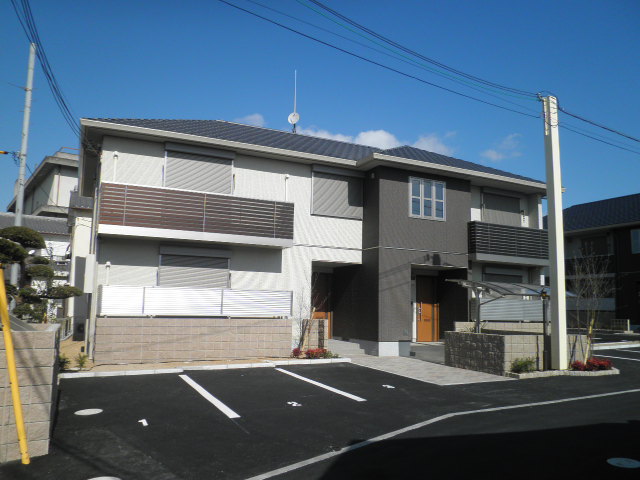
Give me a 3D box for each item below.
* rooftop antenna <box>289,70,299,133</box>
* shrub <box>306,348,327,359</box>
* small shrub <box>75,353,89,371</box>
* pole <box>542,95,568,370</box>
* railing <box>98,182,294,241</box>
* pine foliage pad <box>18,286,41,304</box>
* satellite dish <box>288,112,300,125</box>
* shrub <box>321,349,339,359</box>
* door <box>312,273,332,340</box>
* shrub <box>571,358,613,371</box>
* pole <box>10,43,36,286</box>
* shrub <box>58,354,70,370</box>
[{"bbox_3d":[-1.044,-5.684,19.725,0.470,2.693,0.450,-1,-7,15],"label":"rooftop antenna"},{"bbox_3d":[-0.108,3.021,12.795,0.460,0.230,0.360,5,-8,-26],"label":"shrub"},{"bbox_3d":[-5.298,2.697,10.679,0.270,0.360,0.270,5,-8,-26],"label":"small shrub"},{"bbox_3d":[5.929,-0.267,12.132,0.260,6.930,0.240,5,-8,-26],"label":"pole"},{"bbox_3d":[-3.017,-0.712,12.696,5.050,1.060,0.100,5,-8,-26],"label":"railing"},{"bbox_3d":[-7.247,1.385,12.000,0.480,0.420,0.460,4,-8,-24],"label":"pine foliage pad"},{"bbox_3d":[-1.021,-4.826,19.095,0.460,0.470,0.300,0,-7,12],"label":"satellite dish"},{"bbox_3d":[0.268,3.203,13.567,0.440,0.280,0.380,5,-8,-26],"label":"shrub"},{"bbox_3d":[-0.004,2.323,16.917,0.950,2.320,0.080,5,-8,-26],"label":"door"},{"bbox_3d":[6.659,3.076,11.820,0.970,0.250,0.400,5,-8,-26],"label":"shrub"},{"bbox_3d":[-10.184,-1.771,16.414,0.260,10.420,0.260,4,-7,-26],"label":"pole"},{"bbox_3d":[-5.631,2.689,10.552,0.310,0.340,0.310,5,-8,-26],"label":"shrub"}]

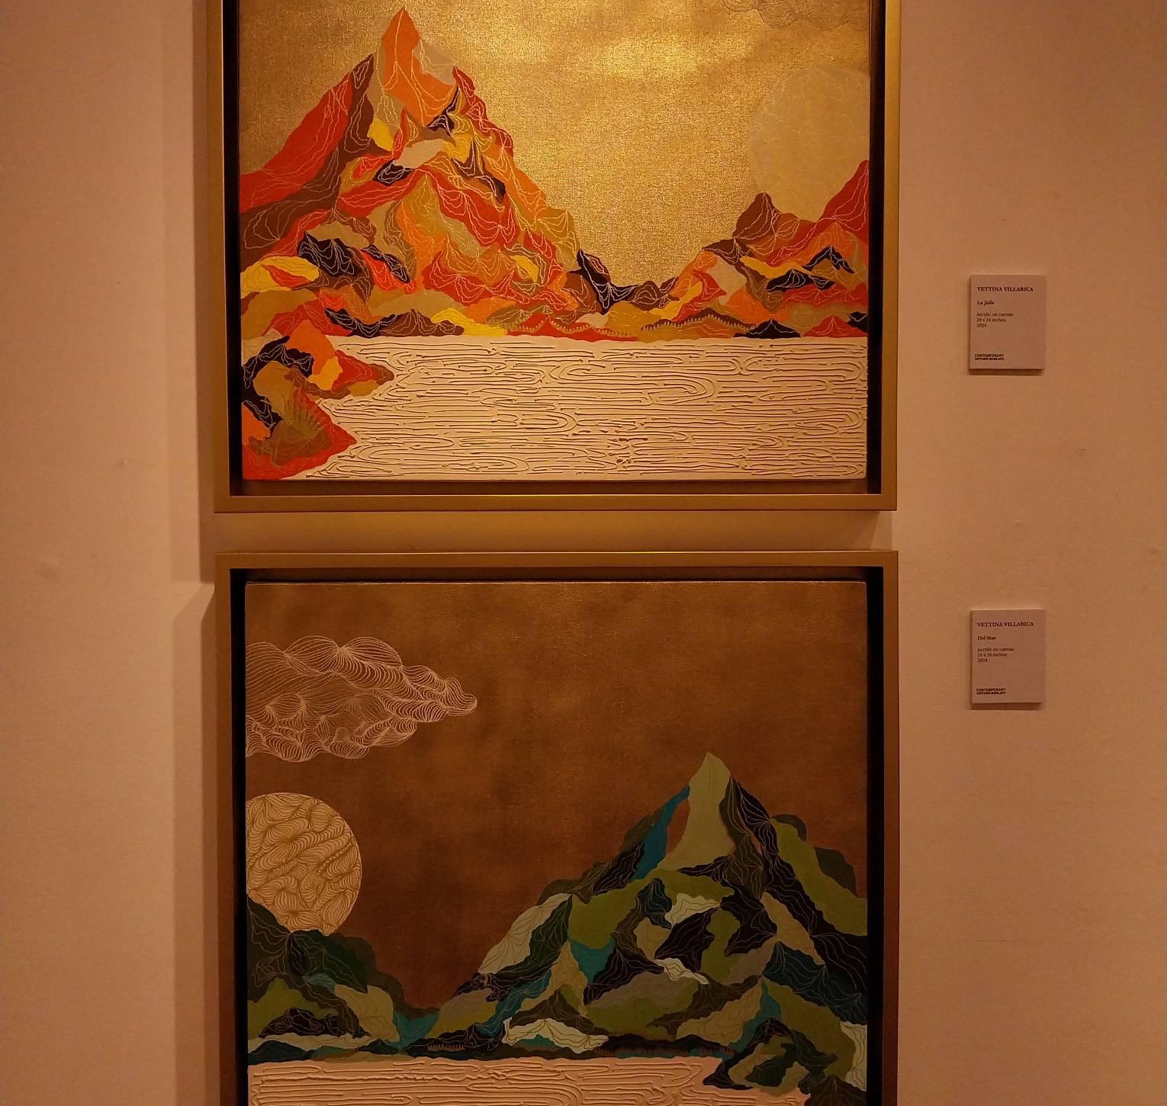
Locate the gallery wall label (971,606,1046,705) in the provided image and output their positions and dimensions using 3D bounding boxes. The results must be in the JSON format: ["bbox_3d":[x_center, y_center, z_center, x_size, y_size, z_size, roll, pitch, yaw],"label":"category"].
[{"bbox_3d":[0.437,0.107,1.204,0.076,0.096,0.005,0,1,-2],"label":"gallery wall label"}]

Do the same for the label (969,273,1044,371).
[{"bbox_3d":[0.433,-0.235,1.196,0.076,0.096,0.005,0,1,-2],"label":"label"}]

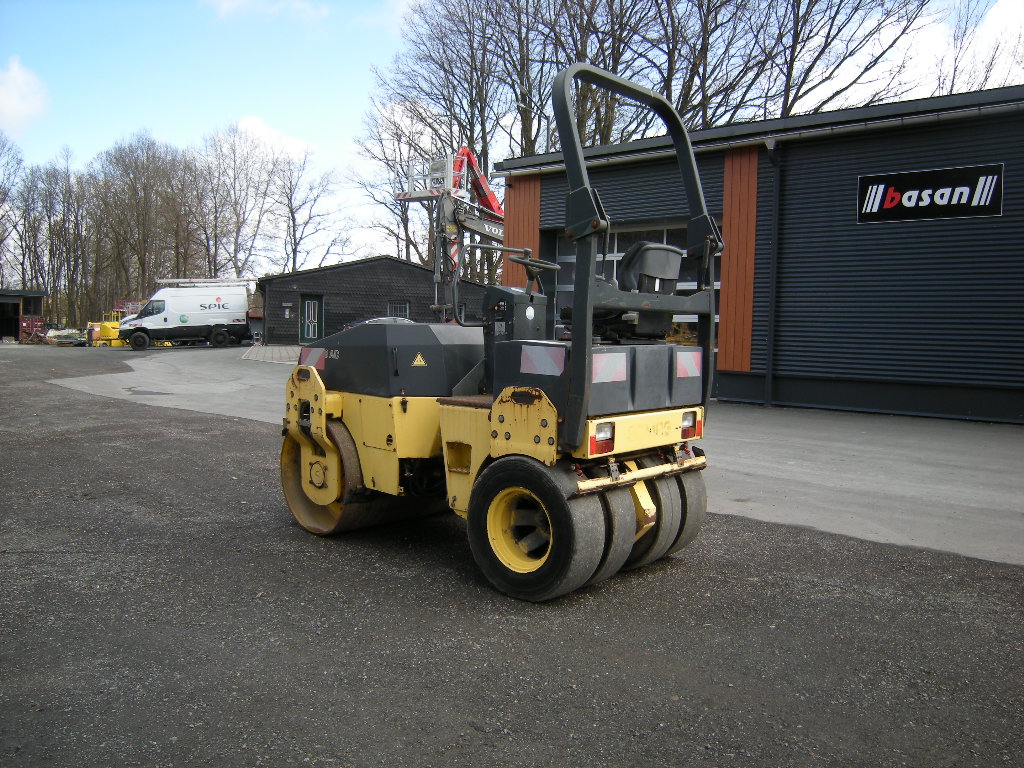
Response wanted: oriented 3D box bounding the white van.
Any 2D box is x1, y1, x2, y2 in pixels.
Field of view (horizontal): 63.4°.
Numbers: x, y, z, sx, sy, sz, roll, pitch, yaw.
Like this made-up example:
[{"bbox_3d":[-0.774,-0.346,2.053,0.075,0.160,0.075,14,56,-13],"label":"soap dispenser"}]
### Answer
[{"bbox_3d":[-16.074,-3.229,40.410,5.800,2.950,2.100,-4,6,-25],"label":"white van"}]

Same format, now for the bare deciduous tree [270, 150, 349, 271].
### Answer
[{"bbox_3d":[-13.380,-9.396,55.000,5.200,12.700,5.200,1,5,0],"label":"bare deciduous tree"}]

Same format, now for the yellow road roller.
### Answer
[{"bbox_3d":[-0.197,-0.316,5.202,2.684,2.684,1.360,5,6,43],"label":"yellow road roller"}]

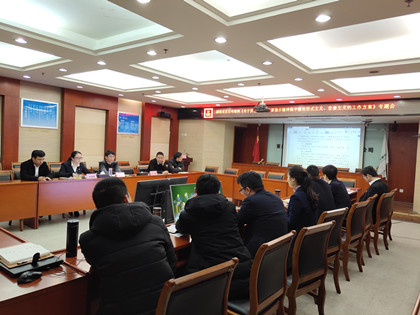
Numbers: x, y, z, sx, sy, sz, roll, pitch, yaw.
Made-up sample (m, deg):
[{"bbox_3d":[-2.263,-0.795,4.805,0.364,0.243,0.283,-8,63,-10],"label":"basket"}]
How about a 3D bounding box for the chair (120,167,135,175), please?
[{"bbox_3d":[-2.047,0.714,9.427,0.560,0.900,0.480,3,1,36],"label":"chair"}]

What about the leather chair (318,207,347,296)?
[{"bbox_3d":[1.008,0.931,3.545,0.560,0.900,0.480,3,2,44],"label":"leather chair"}]

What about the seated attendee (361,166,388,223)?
[{"bbox_3d":[2.384,0.787,5.551,0.720,1.270,0.520,3,1,36],"label":"seated attendee"}]

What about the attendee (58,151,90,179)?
[{"bbox_3d":[-2.843,0.515,7.511,0.780,1.300,0.580,3,1,30],"label":"attendee"}]

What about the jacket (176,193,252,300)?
[{"bbox_3d":[0.000,0.593,2.365,0.600,0.730,0.540,2,1,-32],"label":"jacket"}]

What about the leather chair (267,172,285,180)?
[{"bbox_3d":[1.683,0.866,9.416,0.480,0.900,0.560,3,1,36],"label":"leather chair"}]

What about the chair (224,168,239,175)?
[{"bbox_3d":[0.507,0.791,9.772,0.480,0.890,0.560,3,1,36],"label":"chair"}]

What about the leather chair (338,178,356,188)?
[{"bbox_3d":[2.969,0.931,7.841,0.480,0.890,0.560,3,1,36],"label":"leather chair"}]

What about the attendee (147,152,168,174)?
[{"bbox_3d":[-1.415,0.517,9.265,0.700,1.290,0.550,3,1,36],"label":"attendee"}]

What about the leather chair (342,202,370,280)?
[{"bbox_3d":[1.597,0.964,4.341,0.560,0.900,0.480,3,1,36],"label":"leather chair"}]

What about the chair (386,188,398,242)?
[{"bbox_3d":[2.794,0.956,5.980,0.560,0.900,0.480,3,1,40],"label":"chair"}]

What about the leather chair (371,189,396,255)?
[{"bbox_3d":[2.428,0.953,5.406,0.560,0.900,0.480,3,2,42],"label":"leather chair"}]

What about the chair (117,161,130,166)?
[{"bbox_3d":[-2.760,0.634,11.969,0.560,0.900,0.480,3,1,36],"label":"chair"}]

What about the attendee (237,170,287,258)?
[{"bbox_3d":[0.367,0.751,2.986,0.760,1.280,0.540,3,2,42],"label":"attendee"}]

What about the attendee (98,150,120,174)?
[{"bbox_3d":[-2.305,0.506,7.983,0.700,1.300,0.550,3,2,41],"label":"attendee"}]

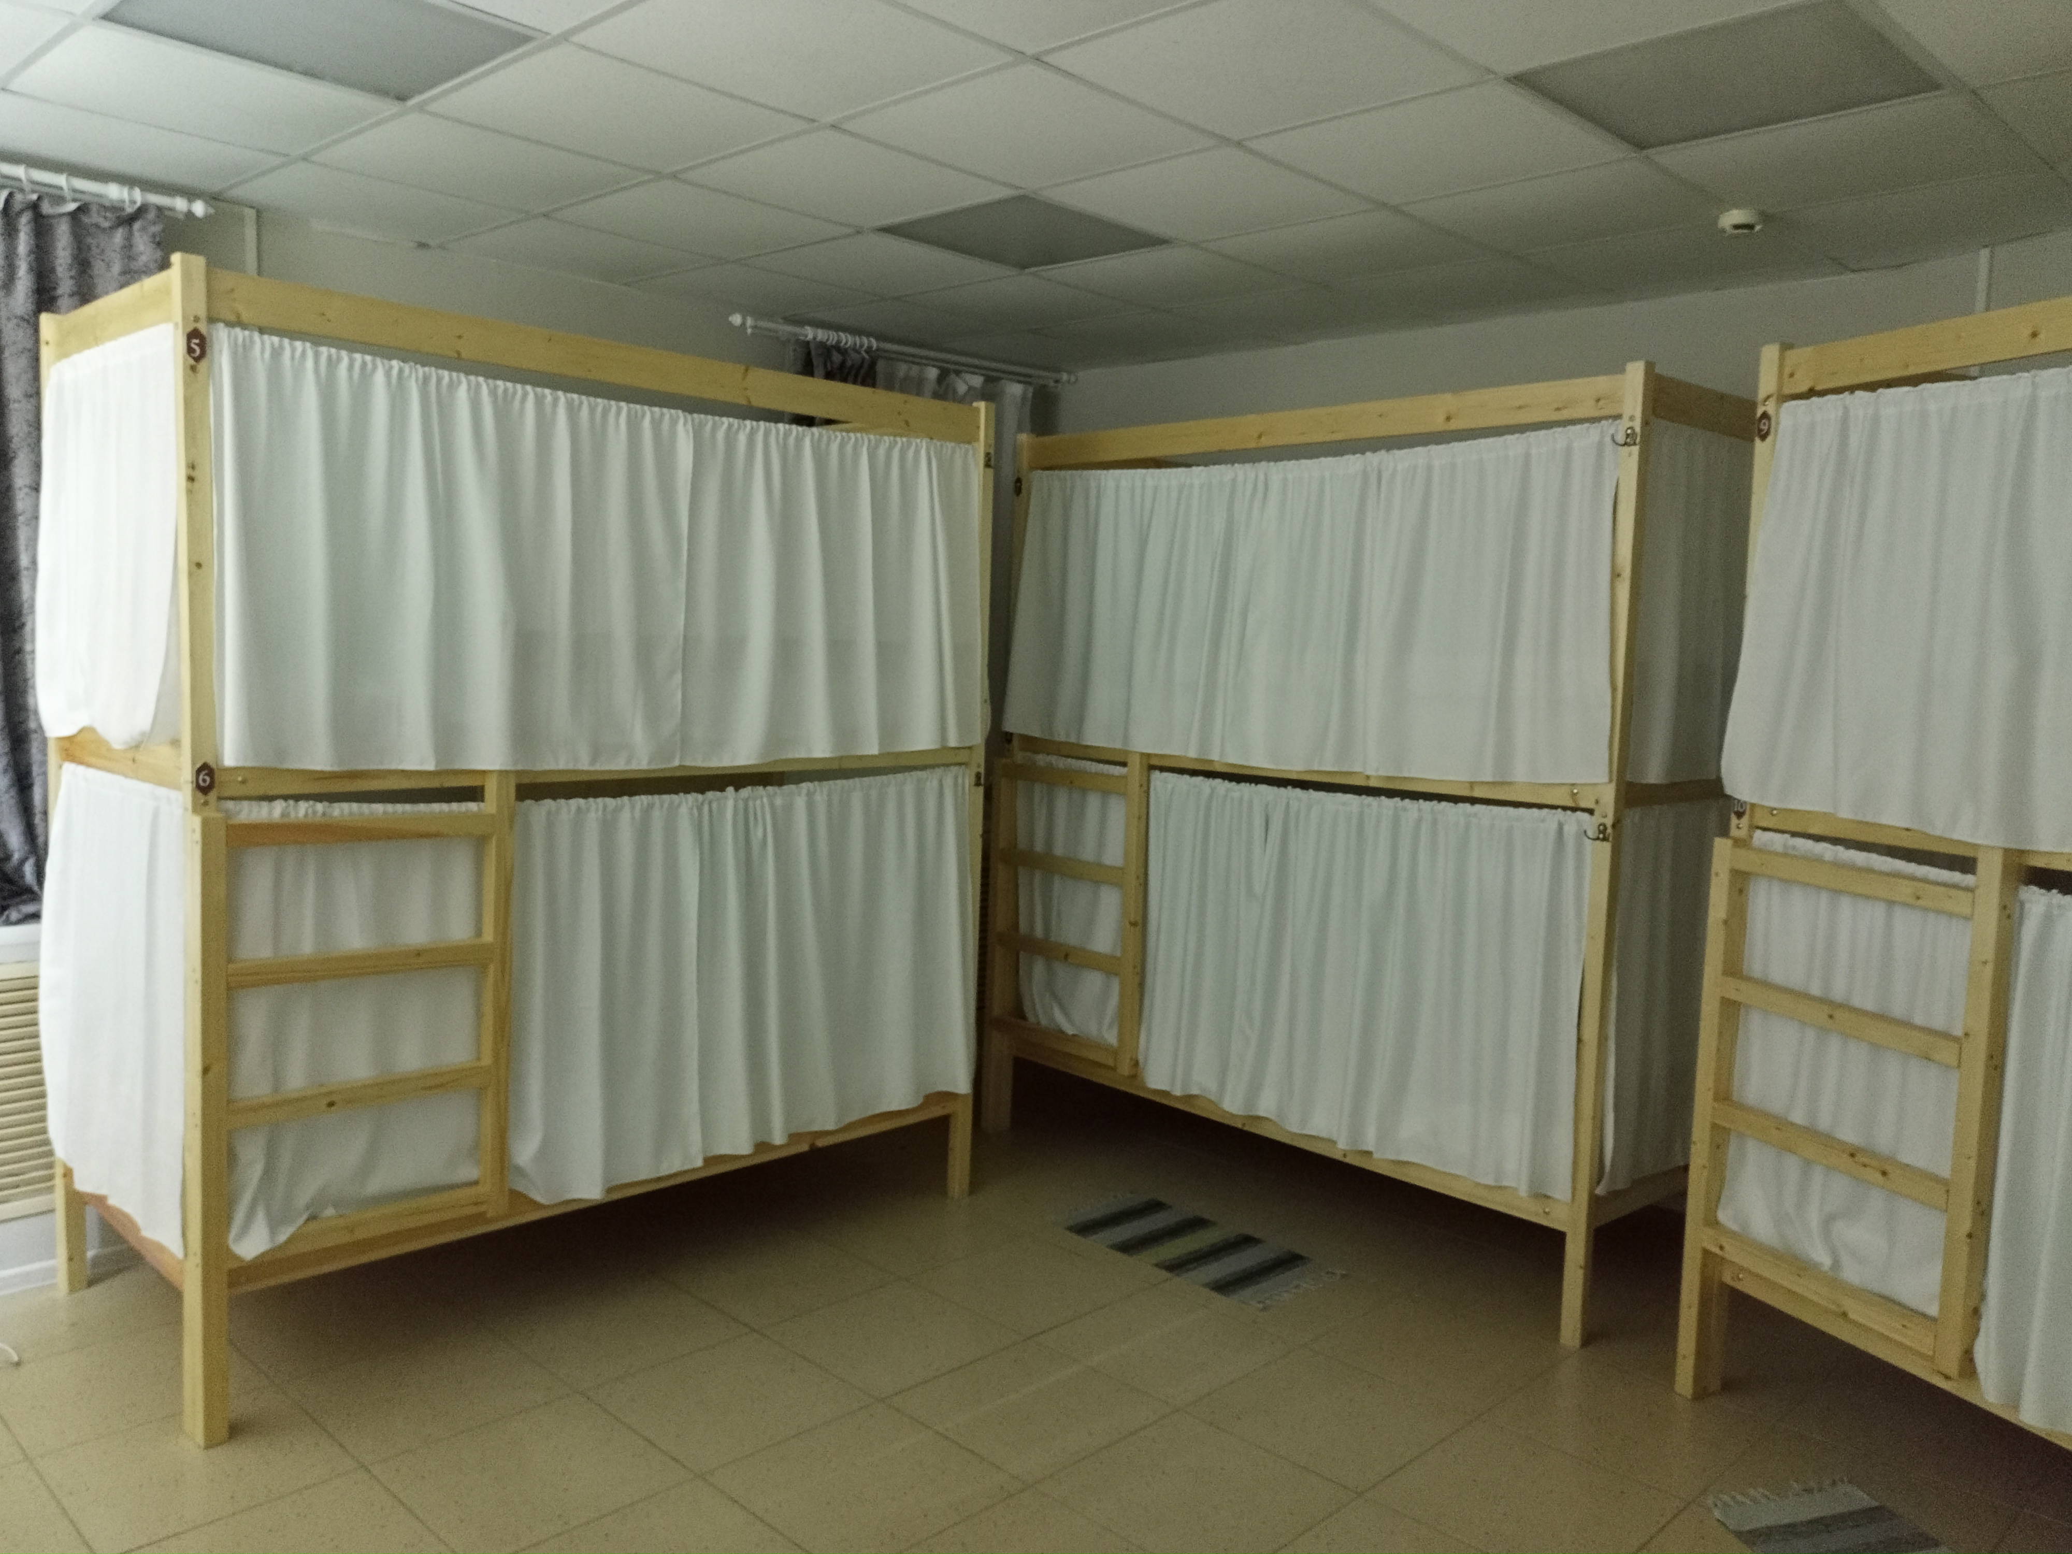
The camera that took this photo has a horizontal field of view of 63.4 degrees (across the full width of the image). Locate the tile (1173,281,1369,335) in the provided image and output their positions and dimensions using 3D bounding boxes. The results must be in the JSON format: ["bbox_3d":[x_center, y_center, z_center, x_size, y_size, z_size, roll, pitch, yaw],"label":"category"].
[{"bbox_3d":[0.803,-1.432,5.153,0.585,0.018,0.543,6,6,44],"label":"tile"}]

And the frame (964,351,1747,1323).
[{"bbox_3d":[0.918,0.111,4.895,0.941,2.268,2.140,-2,6,-41],"label":"frame"}]

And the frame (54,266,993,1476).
[{"bbox_3d":[-1.174,0.091,4.259,0.941,2.268,2.132,6,6,44],"label":"frame"}]

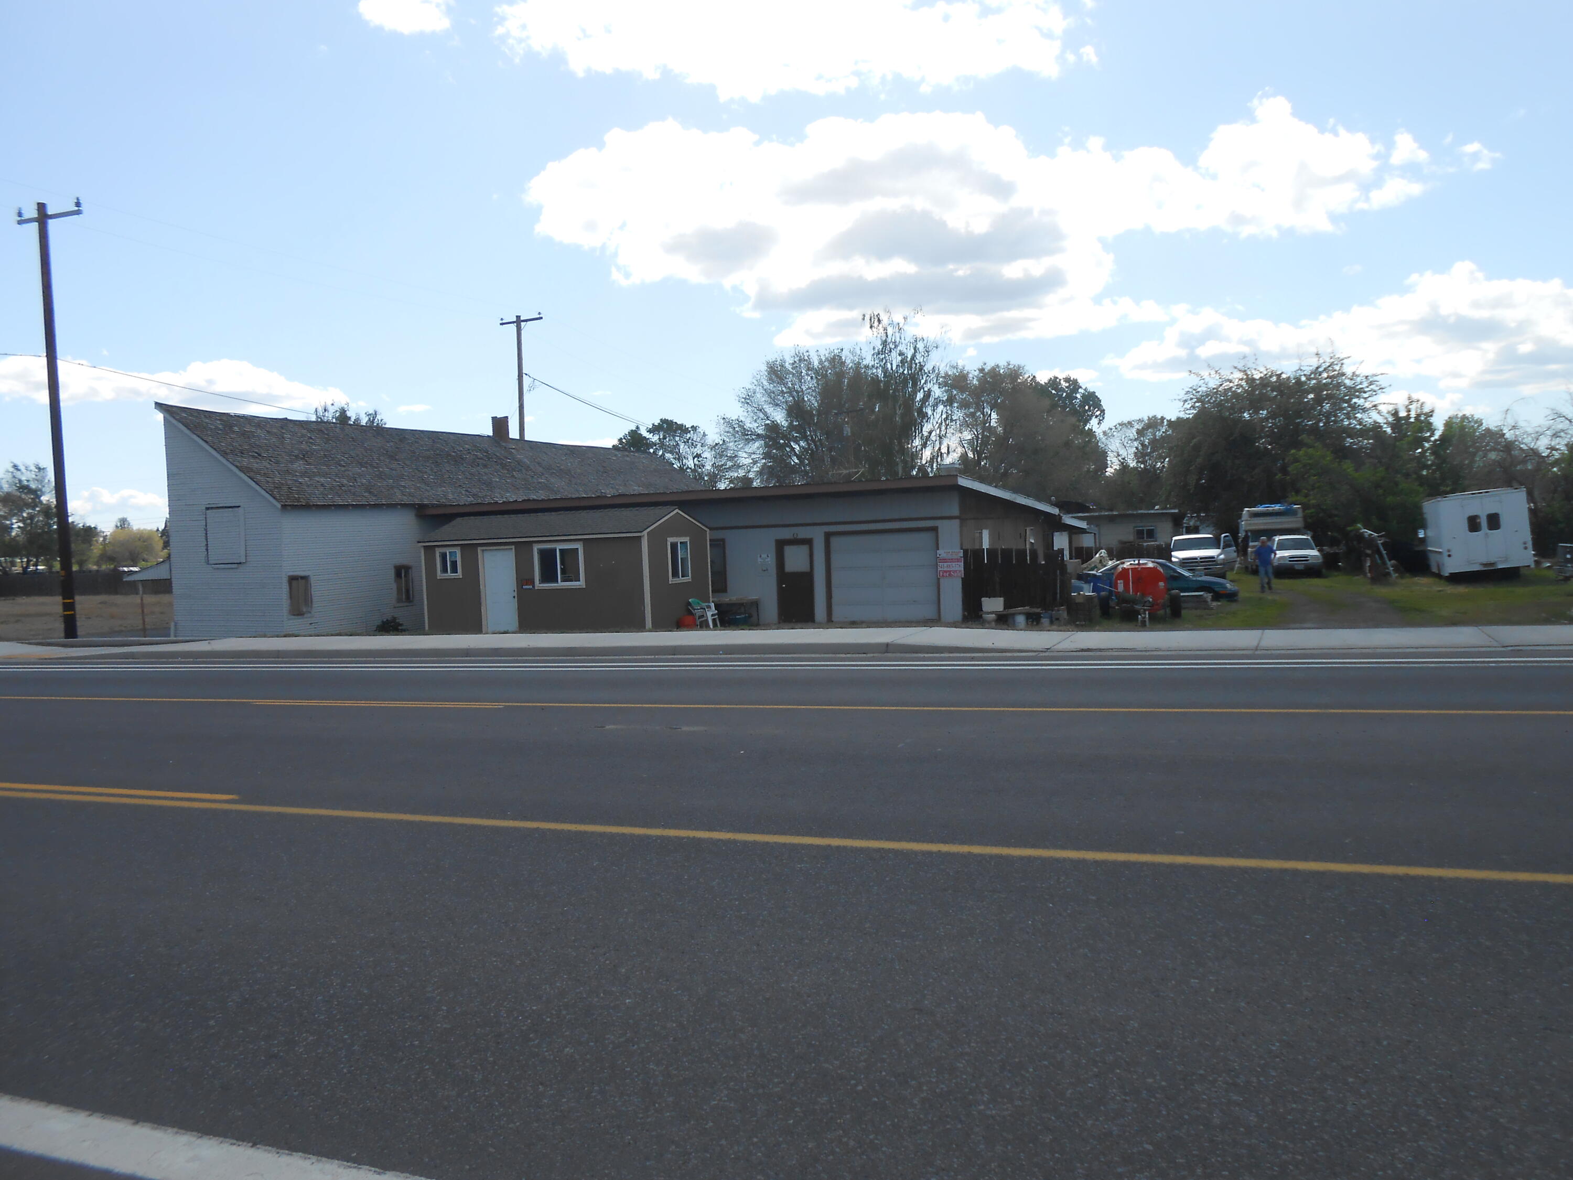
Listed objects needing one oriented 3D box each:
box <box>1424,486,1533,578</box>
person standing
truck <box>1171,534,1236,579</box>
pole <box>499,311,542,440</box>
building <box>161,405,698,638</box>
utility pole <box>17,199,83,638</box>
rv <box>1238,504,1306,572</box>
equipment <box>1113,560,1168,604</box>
[{"bbox_3d":[22.860,-1.910,39.300,2.350,2.550,5.200,-6,1,23],"label":"box"},{"bbox_3d":[14.921,-0.773,36.800,0.580,1.730,0.420,-1,3,21],"label":"person standing"},{"bbox_3d":[16.941,-1.452,48.978,2.100,1.850,5.800,-1,3,16],"label":"truck"},{"bbox_3d":[-12.520,-6.662,57.290,2.440,13.200,0.320,-1,3,22],"label":"pole"},{"bbox_3d":[-9.826,-2.458,42.371,3.950,5.950,26.000,-1,3,22],"label":"building"},{"bbox_3d":[-19.059,-4.387,30.900,2.440,11.300,0.330,-1,3,22],"label":"utility pole"},{"bbox_3d":[21.881,-2.355,53.508,2.350,2.950,6.600,-1,3,19],"label":"rv"},{"bbox_3d":[8.514,-0.133,28.400,1.220,1.200,1.900,-2,3,16],"label":"equipment"}]

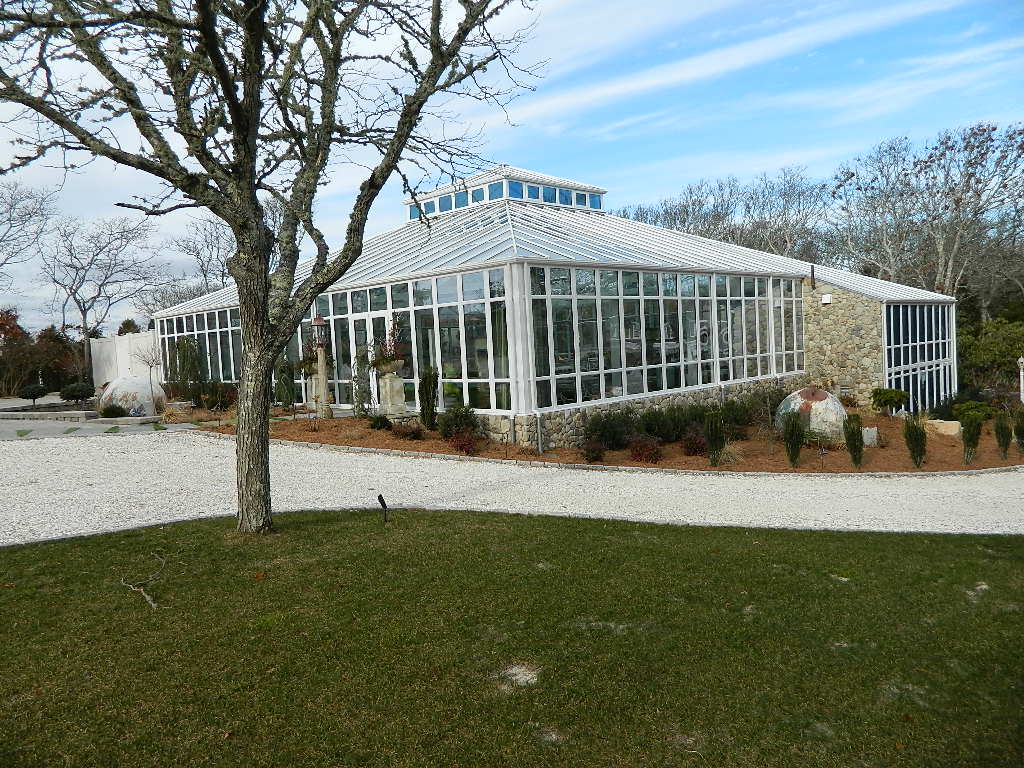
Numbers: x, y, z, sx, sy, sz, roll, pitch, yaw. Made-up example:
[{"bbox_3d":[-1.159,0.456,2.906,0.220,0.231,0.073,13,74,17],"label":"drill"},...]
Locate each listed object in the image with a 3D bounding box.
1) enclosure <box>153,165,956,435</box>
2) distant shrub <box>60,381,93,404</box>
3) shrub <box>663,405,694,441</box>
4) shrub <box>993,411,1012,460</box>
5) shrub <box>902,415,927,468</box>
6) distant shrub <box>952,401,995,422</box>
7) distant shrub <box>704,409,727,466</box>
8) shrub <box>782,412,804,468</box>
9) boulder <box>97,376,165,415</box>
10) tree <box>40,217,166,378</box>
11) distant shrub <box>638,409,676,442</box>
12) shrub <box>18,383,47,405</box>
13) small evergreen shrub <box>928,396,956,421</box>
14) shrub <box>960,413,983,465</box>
[{"bbox_3d":[1.456,-3.588,26.089,20.200,8.350,20.200,0,4,44],"label":"enclosure"},{"bbox_3d":[-13.220,0.259,22.500,1.030,0.740,1.000,-5,4,-30],"label":"distant shrub"},{"bbox_3d":[3.357,0.801,15.000,0.650,0.770,0.650,-2,3,12],"label":"shrub"},{"bbox_3d":[7.959,0.836,12.000,0.300,0.820,0.300,-1,4,34],"label":"shrub"},{"bbox_3d":[6.314,0.902,11.600,0.330,0.850,0.330,-1,4,28],"label":"shrub"},{"bbox_3d":[11.233,0.669,18.000,0.950,0.560,0.900,-1,4,32],"label":"distant shrub"},{"bbox_3d":[3.220,0.862,11.700,0.350,0.890,0.350,-2,3,15],"label":"distant shrub"},{"bbox_3d":[4.340,0.871,11.400,0.350,0.870,0.350,-2,3,21],"label":"shrub"},{"bbox_3d":[-8.827,0.267,17.200,1.450,0.970,1.400,-5,4,-27],"label":"boulder"},{"bbox_3d":[-16.020,-3.275,29.000,4.900,6.600,4.700,-5,3,-28],"label":"tree"},{"bbox_3d":[2.931,0.842,15.000,0.720,0.700,0.700,-2,3,11],"label":"distant shrub"},{"bbox_3d":[-13.811,0.274,21.300,0.740,0.680,0.720,-5,4,-33],"label":"shrub"},{"bbox_3d":[11.352,0.646,19.500,0.800,0.660,0.750,-1,4,30],"label":"small evergreen shrub"},{"bbox_3d":[7.270,0.862,11.700,0.310,0.830,0.310,-1,4,32],"label":"shrub"}]

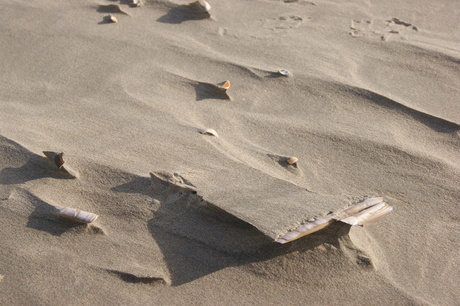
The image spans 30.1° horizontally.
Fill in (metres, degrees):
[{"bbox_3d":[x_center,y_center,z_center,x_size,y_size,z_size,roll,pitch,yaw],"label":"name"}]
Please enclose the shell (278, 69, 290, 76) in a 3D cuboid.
[{"bbox_3d":[0.084,-0.123,1.314,0.016,0.007,0.014,0,30,0],"label":"shell"}]

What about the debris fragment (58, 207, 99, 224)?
[{"bbox_3d":[-0.172,0.071,0.971,0.043,0.010,0.016,12,32,20],"label":"debris fragment"}]

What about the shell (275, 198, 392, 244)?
[{"bbox_3d":[0.116,0.074,0.947,0.146,0.018,0.030,-18,35,-29],"label":"shell"}]

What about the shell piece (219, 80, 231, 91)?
[{"bbox_3d":[-0.007,-0.099,1.262,0.015,0.013,0.012,0,30,0],"label":"shell piece"}]

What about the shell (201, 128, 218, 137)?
[{"bbox_3d":[-0.025,-0.027,1.146,0.020,0.009,0.016,6,30,10],"label":"shell"}]

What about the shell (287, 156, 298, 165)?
[{"bbox_3d":[0.079,0.009,1.081,0.014,0.009,0.012,0,30,0],"label":"shell"}]

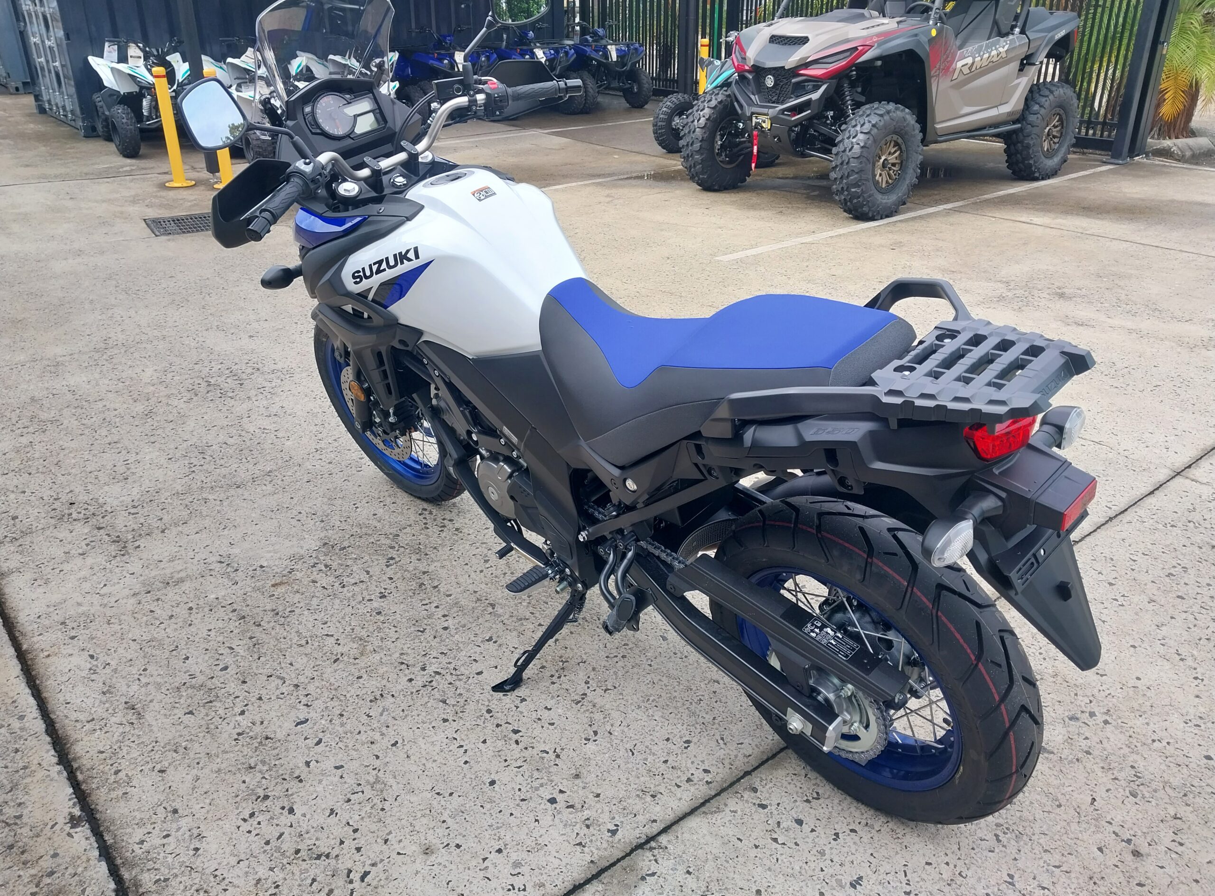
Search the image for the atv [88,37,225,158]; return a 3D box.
[{"bbox_3d":[-4.819,-3.805,9.717,1.160,1.120,1.830,-18,32,-32],"label":"atv"}]

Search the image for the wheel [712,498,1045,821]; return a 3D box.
[{"bbox_3d":[0.450,0.380,1.630,0.152,0.640,0.640,-33,40,-31],"label":"wheel"}]

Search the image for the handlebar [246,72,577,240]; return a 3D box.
[{"bbox_3d":[-0.417,-0.641,1.910,0.220,0.125,0.850,23,46,39],"label":"handlebar"}]

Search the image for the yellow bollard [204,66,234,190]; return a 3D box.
[{"bbox_3d":[-3.169,-2.600,7.434,0.250,0.900,0.250,0,26,0],"label":"yellow bollard"}]

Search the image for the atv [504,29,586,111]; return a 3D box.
[{"bbox_3d":[-1.231,-5.240,12.593,1.140,1.170,2.000,-18,32,-32],"label":"atv"}]

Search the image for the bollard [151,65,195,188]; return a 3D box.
[{"bbox_3d":[-3.594,-2.628,7.486,0.250,0.910,0.250,0,26,0],"label":"bollard"}]

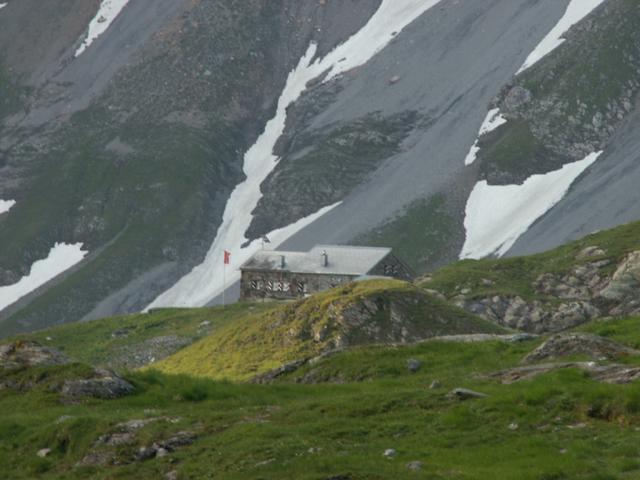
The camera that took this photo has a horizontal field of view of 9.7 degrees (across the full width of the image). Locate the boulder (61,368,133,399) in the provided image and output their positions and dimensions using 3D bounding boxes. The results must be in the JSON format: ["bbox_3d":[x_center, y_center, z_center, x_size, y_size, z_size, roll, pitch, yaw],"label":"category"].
[{"bbox_3d":[-10.671,6.930,180.000,3.500,1.500,2.400,2,1,0],"label":"boulder"}]

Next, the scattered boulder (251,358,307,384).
[{"bbox_3d":[-2.211,7.007,200.000,2.900,1.350,2.000,2,1,0],"label":"scattered boulder"}]

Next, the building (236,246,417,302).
[{"bbox_3d":[0.939,4.383,470.000,20.000,7.300,10.000,2,1,37],"label":"building"}]

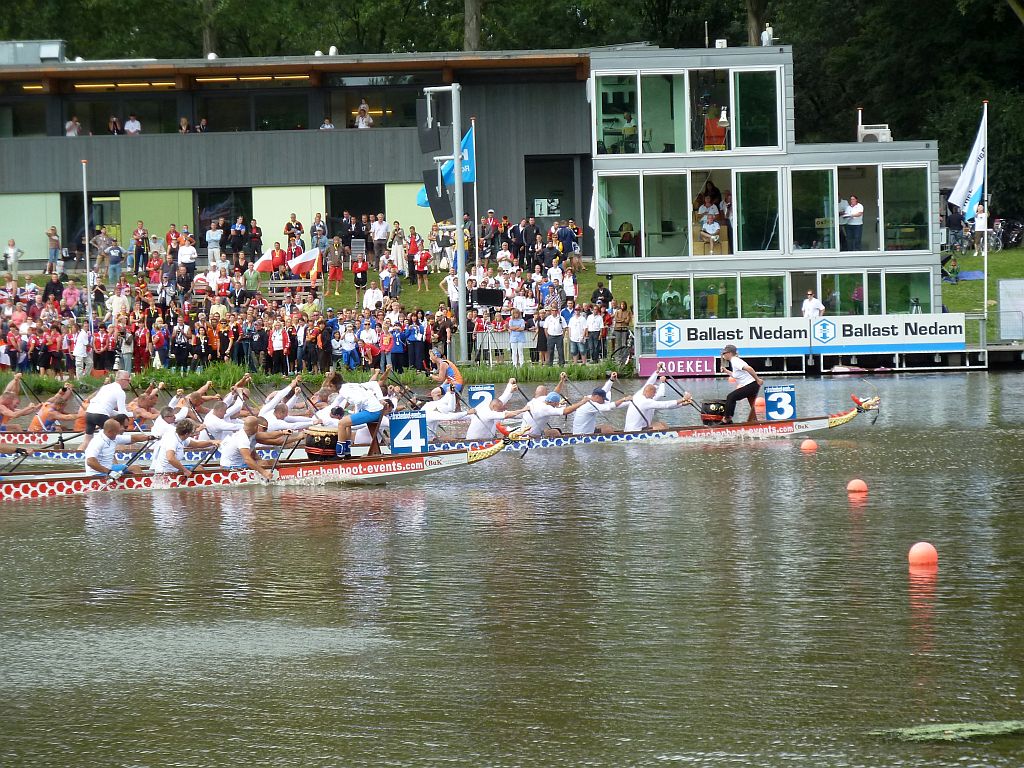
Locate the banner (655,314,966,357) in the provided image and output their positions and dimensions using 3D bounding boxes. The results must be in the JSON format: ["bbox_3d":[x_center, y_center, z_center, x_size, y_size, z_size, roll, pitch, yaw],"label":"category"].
[{"bbox_3d":[8.618,-1.397,125.299,8.900,1.050,0.060,-1,1,2],"label":"banner"}]

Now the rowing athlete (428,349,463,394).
[{"bbox_3d":[-1.182,-0.081,78.500,0.680,1.180,0.500,-2,1,0],"label":"rowing athlete"}]

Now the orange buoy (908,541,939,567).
[{"bbox_3d":[3.399,1.422,35.900,0.238,0.238,0.238,-2,1,0],"label":"orange buoy"}]

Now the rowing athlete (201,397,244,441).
[{"bbox_3d":[-4.414,0.686,67.000,0.850,1.020,0.600,-1,1,2],"label":"rowing athlete"}]

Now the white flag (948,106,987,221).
[{"bbox_3d":[13.115,-6.349,125.200,1.100,3.280,0.400,-1,1,2],"label":"white flag"}]

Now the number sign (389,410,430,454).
[{"bbox_3d":[-1.260,0.597,53.300,0.455,0.515,0.030,-1,1,2],"label":"number sign"}]

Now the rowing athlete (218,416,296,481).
[{"bbox_3d":[-3.137,0.832,53.600,0.950,0.880,0.600,-1,1,12],"label":"rowing athlete"}]

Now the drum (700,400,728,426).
[{"bbox_3d":[3.154,0.446,67.300,0.460,0.420,0.460,-1,1,2],"label":"drum"}]

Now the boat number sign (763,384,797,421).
[{"bbox_3d":[4.049,0.286,65.500,0.460,0.520,0.040,-3,1,2],"label":"boat number sign"}]

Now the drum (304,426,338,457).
[{"bbox_3d":[-2.303,0.725,53.400,0.470,0.450,0.470,-1,1,2],"label":"drum"}]

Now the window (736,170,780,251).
[{"bbox_3d":[7.187,-5.059,126.786,1.240,2.310,0.100,-1,1,2],"label":"window"}]

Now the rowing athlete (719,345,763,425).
[{"bbox_3d":[3.552,0.008,67.300,0.740,1.260,0.520,-1,1,2],"label":"rowing athlete"}]

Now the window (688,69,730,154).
[{"bbox_3d":[5.909,-8.153,130.100,1.250,2.400,0.100,-2,1,4],"label":"window"}]

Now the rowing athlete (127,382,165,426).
[{"bbox_3d":[-6.791,0.492,80.800,0.880,1.060,0.580,-2,1,0],"label":"rowing athlete"}]

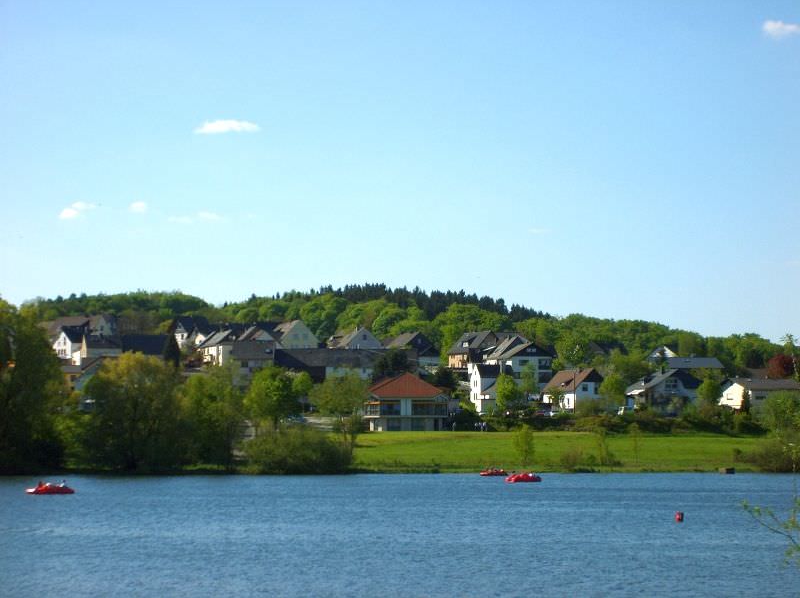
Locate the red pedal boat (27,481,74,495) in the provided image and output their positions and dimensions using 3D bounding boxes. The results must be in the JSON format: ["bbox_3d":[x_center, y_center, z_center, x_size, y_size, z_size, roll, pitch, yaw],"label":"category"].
[{"bbox_3d":[-28.370,15.380,197.000,3.850,1.150,1.650,0,-4,-3],"label":"red pedal boat"}]

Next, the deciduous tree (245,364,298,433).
[{"bbox_3d":[-21.180,16.400,400.000,8.900,11.000,8.500,0,-4,0],"label":"deciduous tree"}]

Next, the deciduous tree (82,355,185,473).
[{"bbox_3d":[-38.030,15.850,345.000,14.500,16.800,13.000,0,-4,0],"label":"deciduous tree"}]

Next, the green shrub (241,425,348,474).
[{"bbox_3d":[-14.320,21.090,339.000,14.800,6.800,10.000,0,-4,0],"label":"green shrub"}]

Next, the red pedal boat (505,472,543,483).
[{"bbox_3d":[13.390,19.370,263.000,3.750,1.150,1.650,1,-4,-15],"label":"red pedal boat"}]

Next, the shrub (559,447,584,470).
[{"bbox_3d":[25.020,23.270,354.000,3.800,3.800,3.500,0,-4,0],"label":"shrub"}]

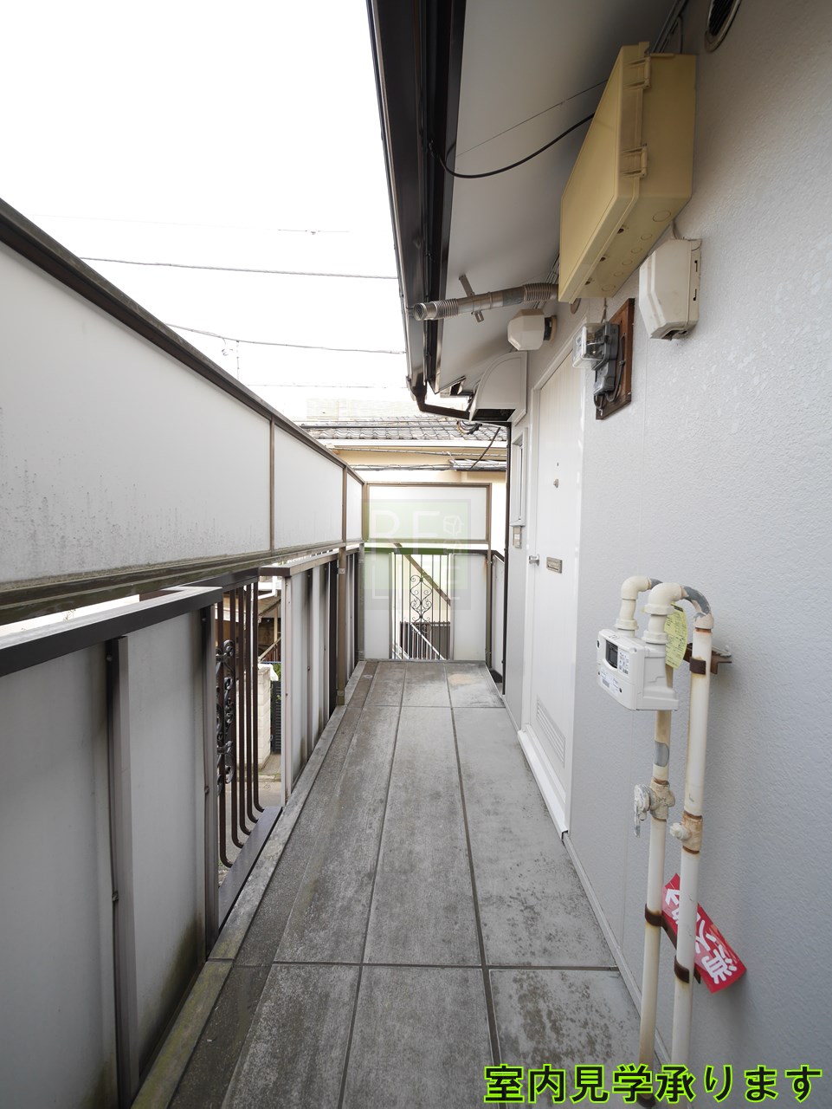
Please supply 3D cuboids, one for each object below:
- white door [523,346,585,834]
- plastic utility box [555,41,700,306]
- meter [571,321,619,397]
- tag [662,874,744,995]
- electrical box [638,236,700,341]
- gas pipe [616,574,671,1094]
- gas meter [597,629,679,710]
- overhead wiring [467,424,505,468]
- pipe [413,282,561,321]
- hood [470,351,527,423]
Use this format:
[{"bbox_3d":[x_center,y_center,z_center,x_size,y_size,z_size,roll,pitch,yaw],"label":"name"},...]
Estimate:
[{"bbox_3d":[0.629,0.115,2.117,0.074,1.958,0.877,1,4,2],"label":"white door"},{"bbox_3d":[0.520,-0.933,1.169,0.161,0.300,0.422,1,4,2],"label":"plastic utility box"},{"bbox_3d":[0.530,-0.566,1.338,0.101,0.190,0.123,1,4,2],"label":"meter"},{"bbox_3d":[0.532,0.721,0.874,0.080,0.008,0.220,-42,1,4],"label":"tag"},{"bbox_3d":[0.544,-0.570,0.972,0.095,0.174,0.083,1,4,2],"label":"electrical box"},{"bbox_3d":[0.465,0.614,0.949,0.124,1.145,0.047,1,3,2],"label":"gas pipe"},{"bbox_3d":[0.421,0.205,0.855,0.080,0.130,0.178,1,4,2],"label":"gas meter"},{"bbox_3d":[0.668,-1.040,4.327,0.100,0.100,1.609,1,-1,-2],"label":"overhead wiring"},{"bbox_3d":[0.284,-0.951,1.685,0.597,0.072,0.065,-6,3,1],"label":"pipe"},{"bbox_3d":[0.503,-1.010,2.758,0.299,0.342,0.346,1,4,2],"label":"hood"}]

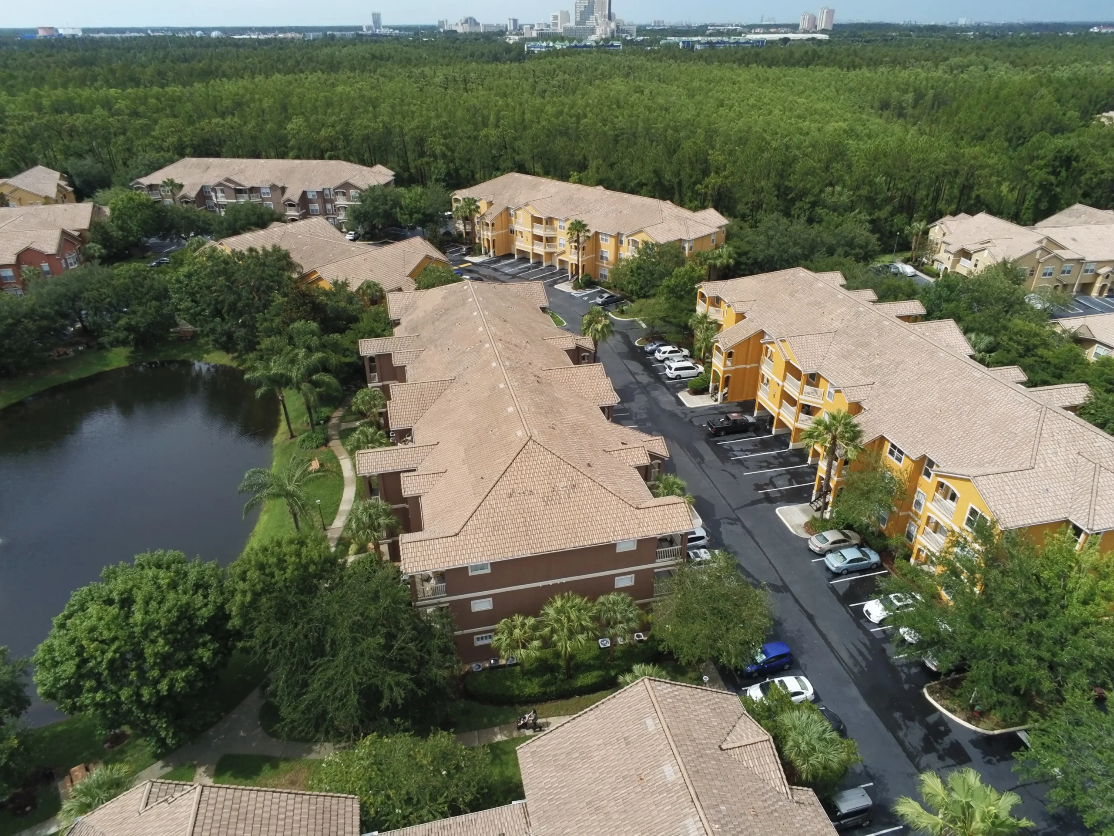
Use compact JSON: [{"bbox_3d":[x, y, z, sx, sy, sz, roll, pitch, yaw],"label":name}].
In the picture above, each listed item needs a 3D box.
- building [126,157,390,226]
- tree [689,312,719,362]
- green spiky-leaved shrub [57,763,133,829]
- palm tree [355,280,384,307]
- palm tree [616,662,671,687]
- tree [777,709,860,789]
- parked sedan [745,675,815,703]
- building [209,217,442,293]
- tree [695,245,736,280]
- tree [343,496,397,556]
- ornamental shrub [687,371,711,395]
[{"bbox_3d":[-66.600,-52.427,171.045,56.500,13.500,22.500,3,28,6],"label":"building"},{"bbox_3d":[19.508,-10.219,96.916,3.958,7.003,3.857,0,28,0],"label":"tree"},{"bbox_3d":[-26.251,21.640,42.165,3.600,2.700,3.600,0,28,0],"label":"green spiky-leaved shrub"},{"bbox_3d":[-27.585,-16.906,110.803,4.000,7.000,4.000,0,28,0],"label":"palm tree"},{"bbox_3d":[5.318,17.557,45.611,3.755,6.293,3.755,0,28,0],"label":"palm tree"},{"bbox_3d":[14.204,19.281,41.620,4.161,6.902,4.060,0,28,0],"label":"tree"},{"bbox_3d":[14.929,18.300,49.270,4.600,1.440,1.800,-7,29,-12],"label":"parked sedan"},{"bbox_3d":[-38.533,-24.950,122.518,39.500,9.500,21.500,18,33,30],"label":"building"},{"bbox_3d":[25.736,-23.951,121.748,6.300,8.600,5.200,0,28,0],"label":"tree"},{"bbox_3d":[-15.079,9.699,60.687,4.100,7.000,4.100,0,28,0],"label":"tree"},{"bbox_3d":[17.492,-4.413,91.548,2.700,1.900,2.600,0,28,0],"label":"ornamental shrub"}]

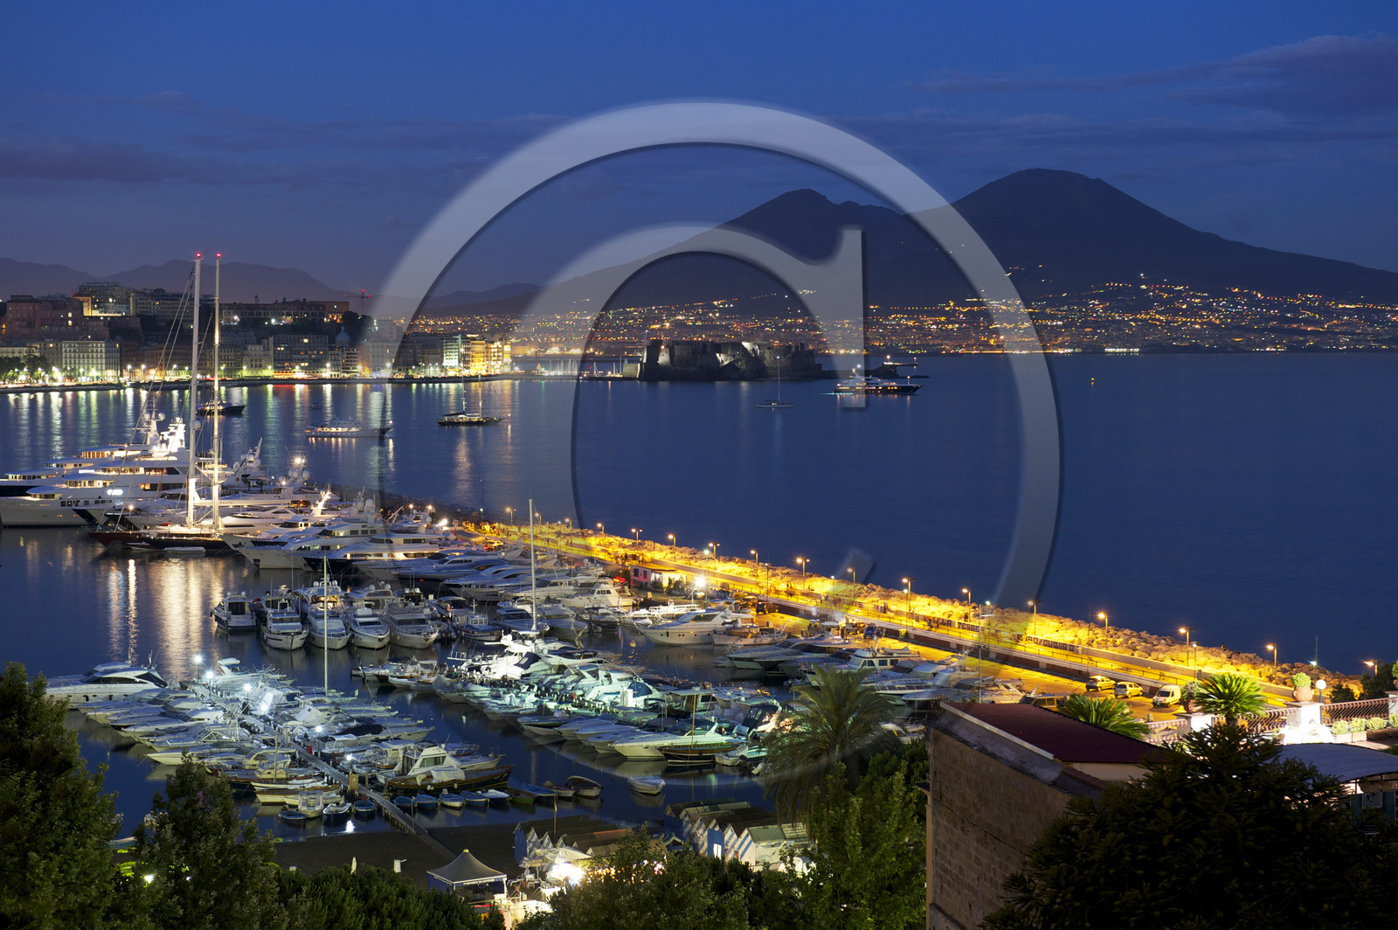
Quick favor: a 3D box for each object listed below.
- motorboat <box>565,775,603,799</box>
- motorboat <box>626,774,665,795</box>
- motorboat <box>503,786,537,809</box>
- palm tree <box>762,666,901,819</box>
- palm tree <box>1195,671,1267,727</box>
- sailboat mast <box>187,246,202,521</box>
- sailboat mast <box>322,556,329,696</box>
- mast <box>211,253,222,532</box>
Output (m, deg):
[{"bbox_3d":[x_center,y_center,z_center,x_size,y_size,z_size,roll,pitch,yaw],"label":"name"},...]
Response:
[{"bbox_3d":[-10.103,28.341,211.114,1.900,1.150,4.800,-2,3,-33],"label":"motorboat"},{"bbox_3d":[-4.950,29.580,222.610,2.000,1.100,5.000,-1,3,-20],"label":"motorboat"},{"bbox_3d":[-15.268,28.604,207.409,1.700,1.000,4.800,-2,3,-33],"label":"motorboat"},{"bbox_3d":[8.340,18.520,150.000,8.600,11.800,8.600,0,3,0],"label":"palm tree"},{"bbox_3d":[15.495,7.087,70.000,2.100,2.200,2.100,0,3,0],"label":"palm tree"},{"bbox_3d":[-97.495,-14.461,465.000,0.850,53.000,0.700,1,0,-20],"label":"sailboat mast"},{"bbox_3d":[-40.305,17.351,260.000,0.220,15.110,0.220,-1,0,15],"label":"sailboat mast"},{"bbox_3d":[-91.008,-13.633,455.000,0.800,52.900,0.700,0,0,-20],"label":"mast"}]

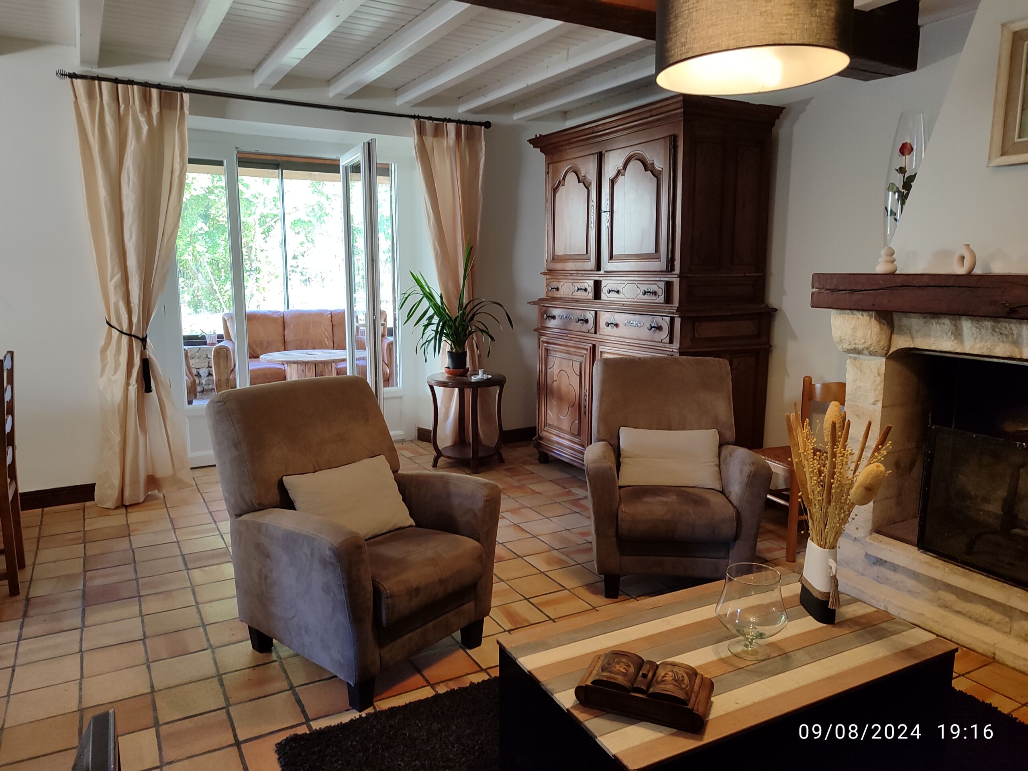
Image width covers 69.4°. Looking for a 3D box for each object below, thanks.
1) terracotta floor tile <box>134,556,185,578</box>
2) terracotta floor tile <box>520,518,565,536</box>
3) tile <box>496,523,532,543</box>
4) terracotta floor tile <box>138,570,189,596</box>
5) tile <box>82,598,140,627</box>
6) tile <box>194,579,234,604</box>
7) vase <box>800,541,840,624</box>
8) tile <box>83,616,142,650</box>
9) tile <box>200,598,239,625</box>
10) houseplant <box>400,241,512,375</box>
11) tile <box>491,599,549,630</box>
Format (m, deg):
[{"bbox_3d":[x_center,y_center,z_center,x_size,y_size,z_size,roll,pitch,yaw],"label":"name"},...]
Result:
[{"bbox_3d":[-1.669,0.866,3.511,0.200,0.018,0.200,-5,11,-29],"label":"terracotta floor tile"},{"bbox_3d":[0.152,0.780,4.045,0.198,0.015,0.198,-5,10,-29],"label":"terracotta floor tile"},{"bbox_3d":[-0.029,0.795,3.943,0.198,0.015,0.198,-5,10,-29],"label":"tile"},{"bbox_3d":[-1.553,0.886,3.303,0.198,0.015,0.198,-5,10,-29],"label":"terracotta floor tile"},{"bbox_3d":[-1.620,0.921,3.000,0.196,0.014,0.196,-5,10,-29],"label":"tile"},{"bbox_3d":[-1.262,0.891,3.202,0.196,0.014,0.196,-5,10,-29],"label":"tile"},{"bbox_3d":[0.881,0.550,2.136,0.082,0.205,0.190,0,9,0],"label":"vase"},{"bbox_3d":[-1.520,0.949,2.823,0.196,0.014,0.196,-5,10,-29],"label":"tile"},{"bbox_3d":[-1.188,0.939,3.080,0.200,0.018,0.200,-5,11,-29],"label":"tile"},{"bbox_3d":[-0.407,-0.534,5.258,0.790,0.930,0.650,0,9,0],"label":"houseplant"},{"bbox_3d":[0.016,0.970,3.119,0.200,0.015,0.200,-5,11,-29],"label":"tile"}]

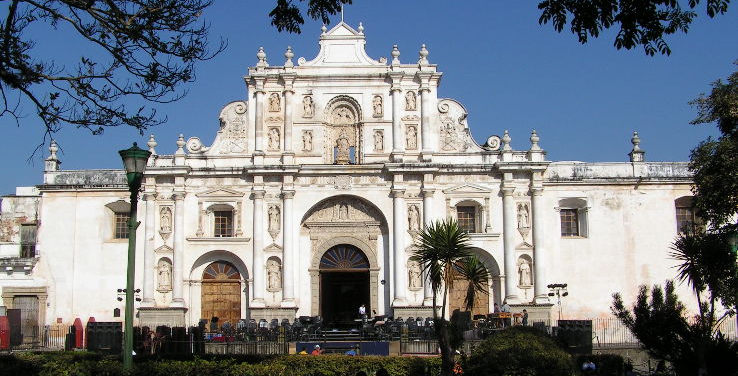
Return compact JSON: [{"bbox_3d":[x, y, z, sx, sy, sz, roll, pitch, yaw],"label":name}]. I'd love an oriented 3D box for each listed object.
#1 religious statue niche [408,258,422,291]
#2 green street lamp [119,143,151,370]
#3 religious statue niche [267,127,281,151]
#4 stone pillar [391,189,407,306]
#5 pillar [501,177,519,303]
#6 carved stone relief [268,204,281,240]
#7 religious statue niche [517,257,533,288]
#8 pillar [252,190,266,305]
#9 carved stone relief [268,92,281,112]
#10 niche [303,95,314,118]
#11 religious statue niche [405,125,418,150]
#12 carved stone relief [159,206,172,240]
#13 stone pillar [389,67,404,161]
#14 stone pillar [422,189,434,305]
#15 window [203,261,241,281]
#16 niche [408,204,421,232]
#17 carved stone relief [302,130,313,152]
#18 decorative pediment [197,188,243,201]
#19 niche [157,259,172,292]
[{"bbox_3d":[3.388,6.335,59.694,1.104,2.272,0.600,-1,-8,1],"label":"religious statue niche"},{"bbox_3d":[-4.016,1.736,13.570,0.549,5.046,0.549,0,-8,0],"label":"green street lamp"},{"bbox_3d":[-7.238,-3.676,61.420,1.064,1.855,0.550,-1,-8,1],"label":"religious statue niche"},{"bbox_3d":[2.311,4.622,62.953,1.126,9.006,1.050,0,-8,0],"label":"stone pillar"},{"bbox_3d":[9.677,3.603,55.907,0.980,8.336,0.950,-1,-10,0],"label":"pillar"},{"bbox_3d":[-7.395,2.629,63.589,0.981,2.836,0.550,0,-8,0],"label":"carved stone relief"},{"bbox_3d":[11.492,6.205,59.508,1.170,2.338,0.600,-1,-8,1],"label":"religious statue niche"},{"bbox_3d":[-7.535,4.084,55.852,0.950,7.912,0.920,-1,-10,0],"label":"pillar"},{"bbox_3d":[-6.763,-6.128,58.249,0.863,1.555,0.400,-1,-10,2],"label":"carved stone relief"},{"bbox_3d":[-4.852,-6.536,64.994,0.962,1.806,0.450,0,-8,0],"label":"niche"},{"bbox_3d":[3.405,-4.022,64.539,1.075,1.946,0.500,0,-8,0],"label":"religious statue niche"},{"bbox_3d":[-15.245,2.585,60.711,1.056,2.559,0.600,-1,-8,1],"label":"carved stone relief"},{"bbox_3d":[2.073,-5.504,61.097,1.145,7.179,1.000,-1,-8,1],"label":"stone pillar"},{"bbox_3d":[4.661,4.622,62.950,0.932,9.006,0.950,0,-8,0],"label":"stone pillar"},{"bbox_3d":[-10.399,5.890,57.164,2.615,1.367,0.200,-1,-10,0],"label":"window"},{"bbox_3d":[3.175,2.062,56.596,0.774,1.896,0.500,-1,-10,0],"label":"niche"},{"bbox_3d":[-4.358,-3.339,57.706,0.712,1.601,0.400,-1,-10,2],"label":"carved stone relief"},{"bbox_3d":[-11.127,0.412,60.721,3.614,0.908,0.500,-1,-8,1],"label":"decorative pediment"},{"bbox_3d":[-14.124,6.114,56.471,1.119,2.348,0.650,-1,-10,2],"label":"niche"}]

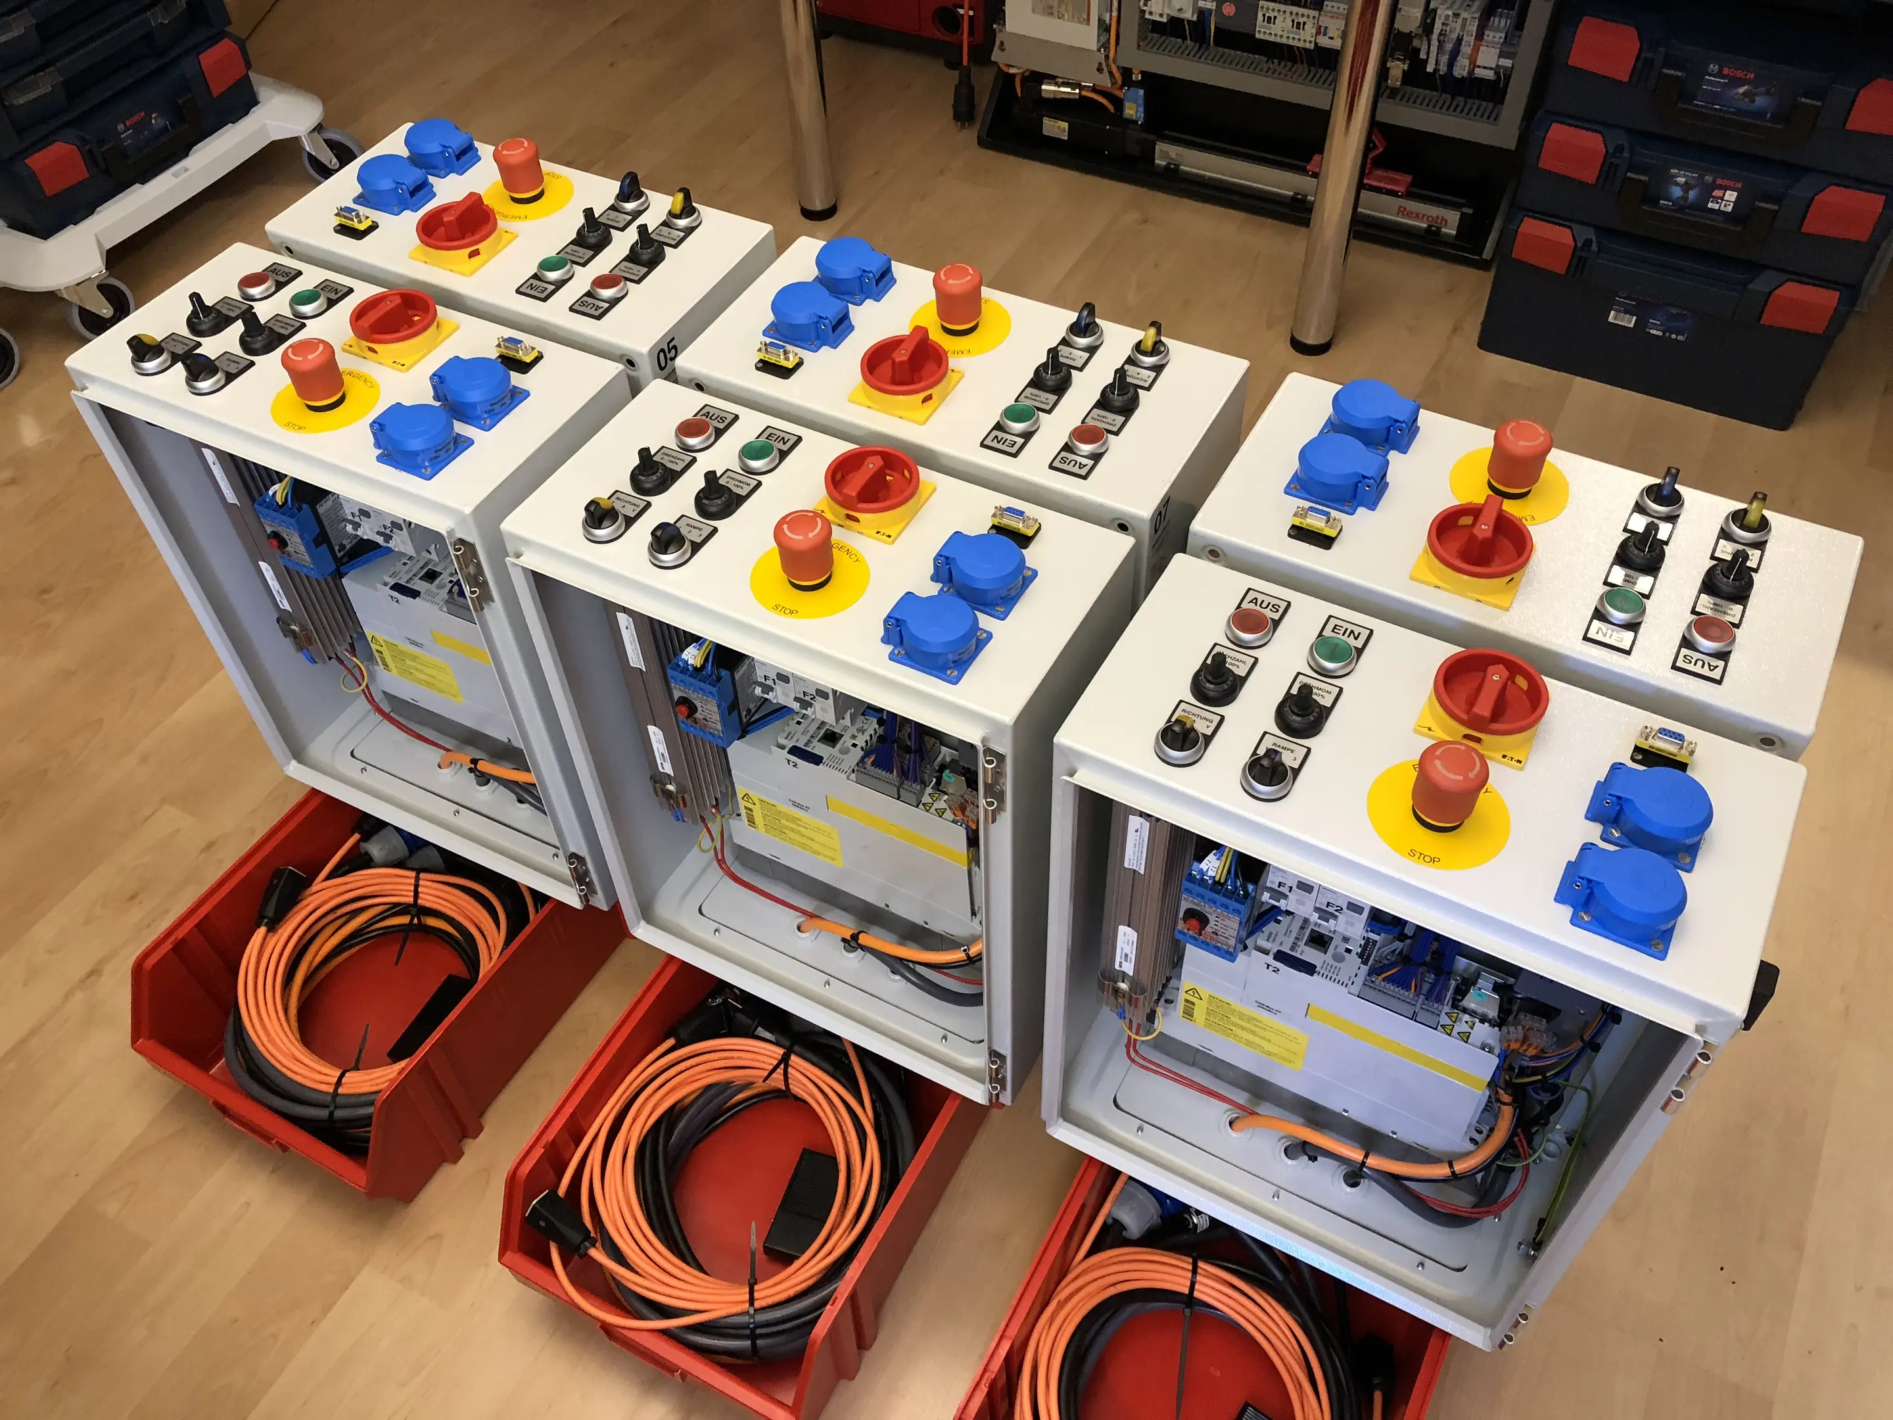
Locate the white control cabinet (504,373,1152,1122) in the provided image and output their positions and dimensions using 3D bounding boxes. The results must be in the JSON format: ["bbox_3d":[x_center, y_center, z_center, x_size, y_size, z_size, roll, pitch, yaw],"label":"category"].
[{"bbox_3d":[-0.088,0.035,1.229,0.400,0.535,0.204,21,53,19],"label":"white control cabinet"}]

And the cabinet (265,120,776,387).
[{"bbox_3d":[-0.352,-0.262,1.477,0.400,0.535,0.204,21,53,19],"label":"cabinet"}]

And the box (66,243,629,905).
[{"bbox_3d":[-0.465,-0.112,1.361,0.400,0.535,0.204,20,53,18],"label":"box"}]

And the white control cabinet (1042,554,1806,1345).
[{"bbox_3d":[0.288,0.183,1.086,0.400,0.535,0.204,22,54,20],"label":"white control cabinet"}]

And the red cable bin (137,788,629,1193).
[{"bbox_3d":[-0.519,0.220,1.561,0.310,0.200,0.500,22,54,20],"label":"red cable bin"}]

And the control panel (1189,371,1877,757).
[{"bbox_3d":[0.399,0.025,1.213,0.400,0.535,0.204,22,54,20],"label":"control panel"}]

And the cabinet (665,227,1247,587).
[{"bbox_3d":[0.021,-0.120,1.355,0.400,0.535,0.204,21,53,19],"label":"cabinet"}]

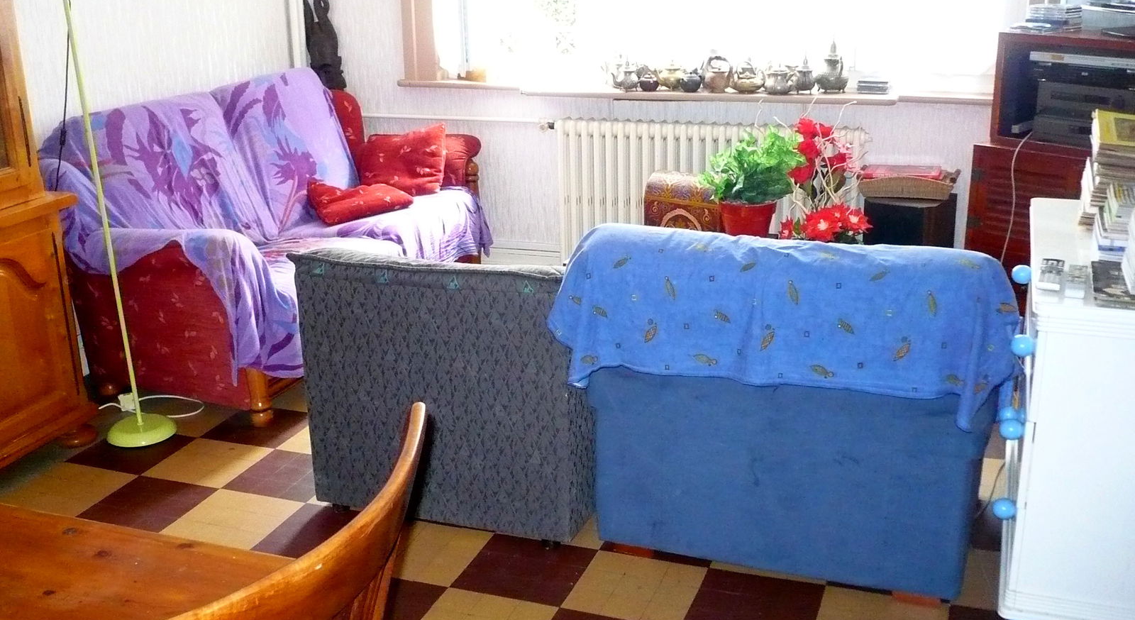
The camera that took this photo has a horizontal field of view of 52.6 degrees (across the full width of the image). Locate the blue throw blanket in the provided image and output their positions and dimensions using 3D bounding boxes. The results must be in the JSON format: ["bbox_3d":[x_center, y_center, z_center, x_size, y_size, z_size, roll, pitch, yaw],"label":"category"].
[{"bbox_3d":[0.551,0.002,2.936,1.110,0.460,0.460,5,18,19],"label":"blue throw blanket"}]

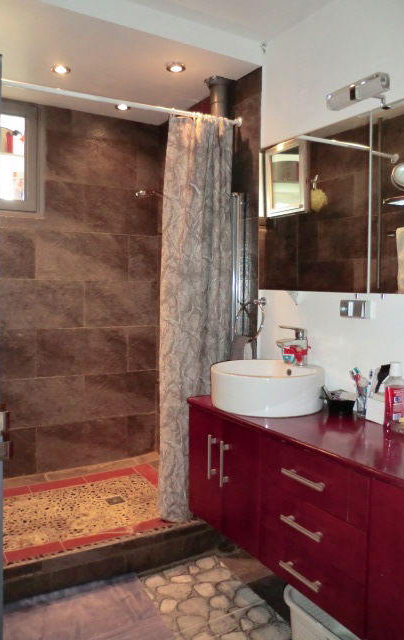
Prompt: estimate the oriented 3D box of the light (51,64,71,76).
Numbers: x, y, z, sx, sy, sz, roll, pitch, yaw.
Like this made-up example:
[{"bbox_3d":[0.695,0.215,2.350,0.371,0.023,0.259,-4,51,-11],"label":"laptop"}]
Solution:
[{"bbox_3d":[-0.696,-1.234,2.465,0.090,0.020,0.090,0,4,0],"label":"light"}]

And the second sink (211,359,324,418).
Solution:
[{"bbox_3d":[0.257,0.262,1.976,0.444,0.142,0.444,0,4,0],"label":"second sink"}]

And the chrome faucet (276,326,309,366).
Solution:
[{"bbox_3d":[0.366,0.108,2.021,0.147,0.160,0.048,-2,5,-30],"label":"chrome faucet"}]

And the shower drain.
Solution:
[{"bbox_3d":[-0.467,0.977,2.697,0.088,0.010,0.088,-2,5,-30],"label":"shower drain"}]

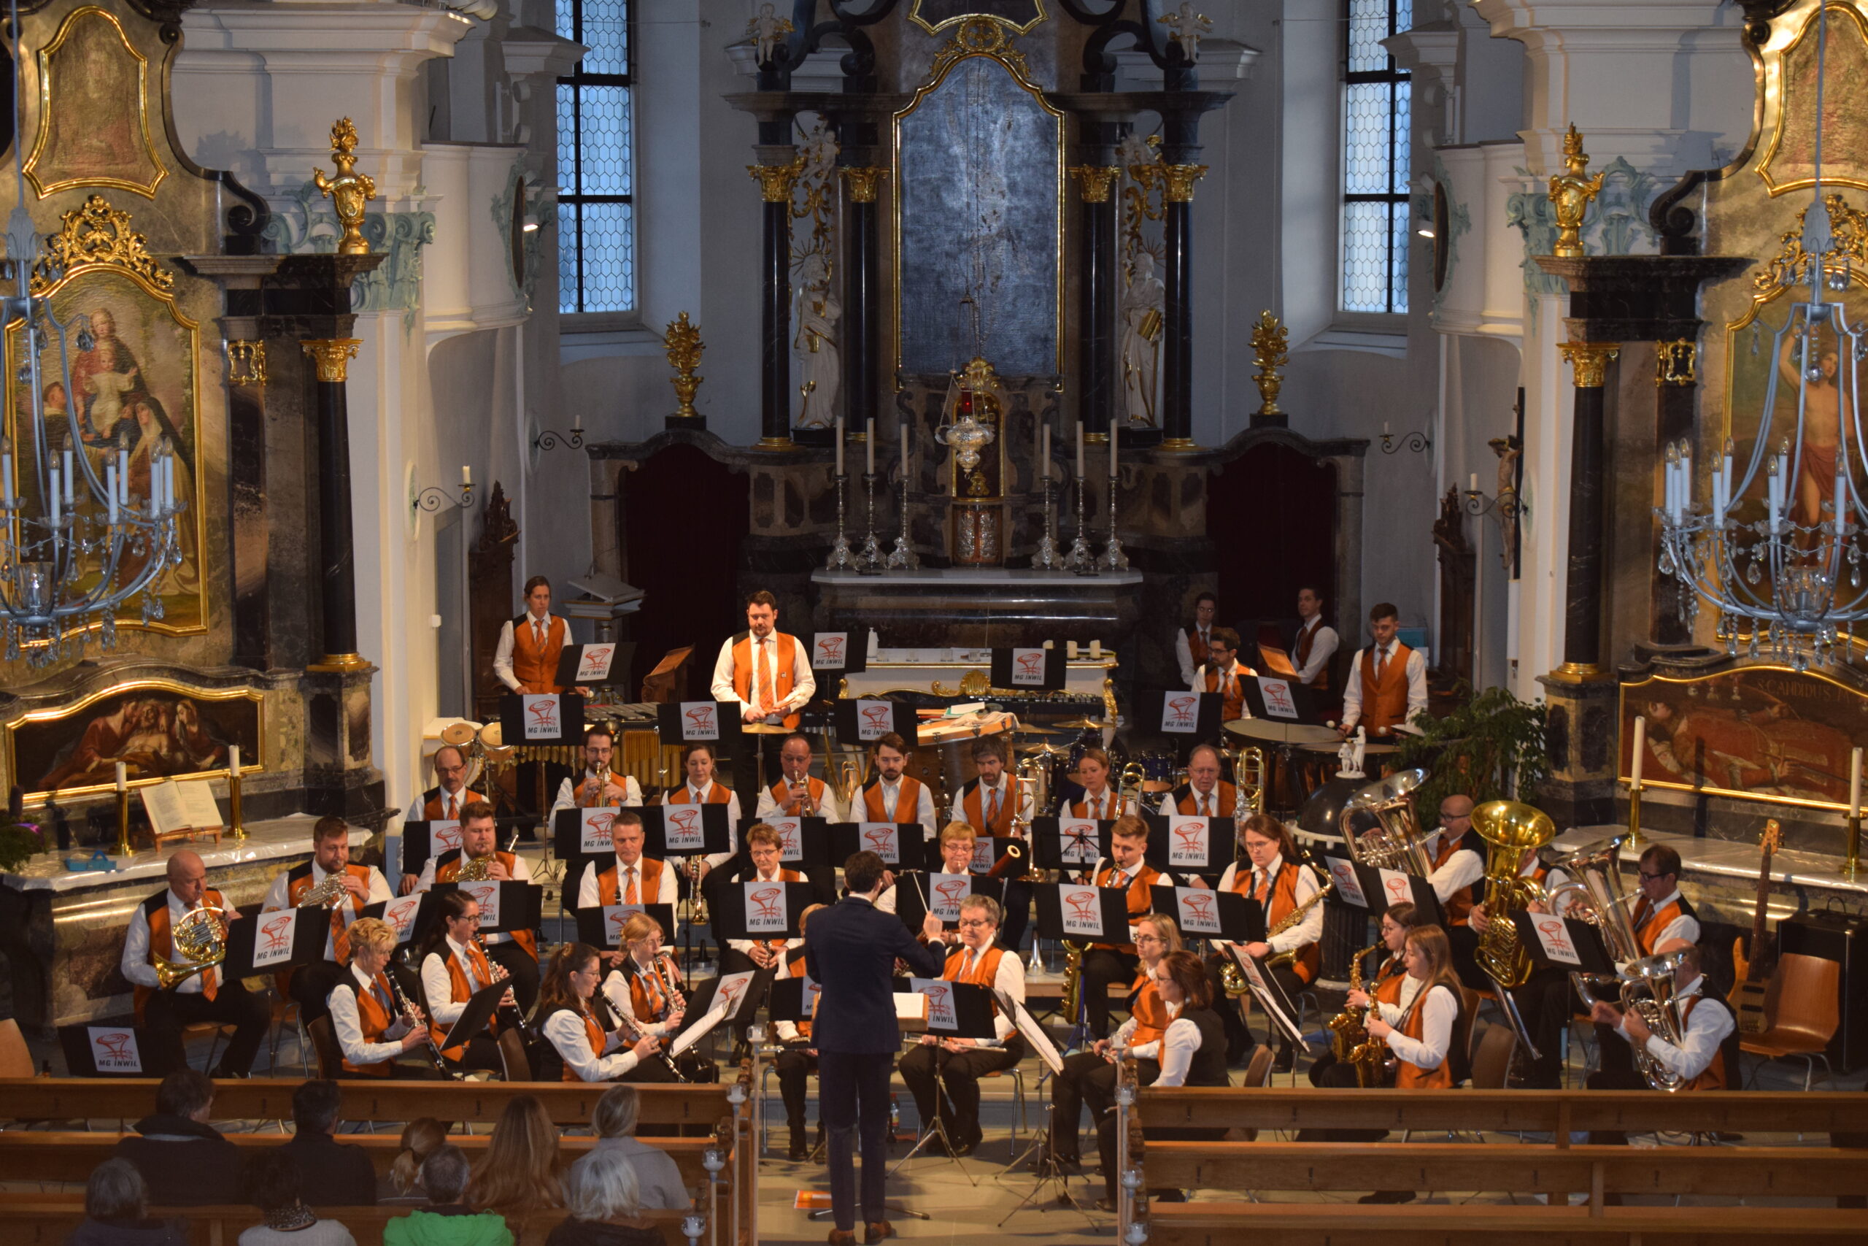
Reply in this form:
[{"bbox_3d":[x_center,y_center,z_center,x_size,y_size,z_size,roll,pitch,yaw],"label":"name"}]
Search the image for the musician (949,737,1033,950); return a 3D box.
[{"bbox_3d":[0.358,1.344,20.090,0.560,1.330,0.850,0,7,-2],"label":"musician"}]

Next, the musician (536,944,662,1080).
[{"bbox_3d":[-1.521,2.168,16.652,0.760,1.270,0.500,2,7,15],"label":"musician"}]

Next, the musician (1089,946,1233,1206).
[{"bbox_3d":[1.090,2.172,16.703,0.700,1.250,0.480,2,7,12],"label":"musician"}]

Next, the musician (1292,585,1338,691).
[{"bbox_3d":[2.818,0.467,25.966,0.650,1.350,0.480,-6,10,-41],"label":"musician"}]

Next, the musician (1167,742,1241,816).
[{"bbox_3d":[1.493,1.315,19.433,0.490,1.220,0.760,1,8,8],"label":"musician"}]

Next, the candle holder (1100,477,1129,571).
[{"bbox_3d":[1.376,-0.753,26.423,0.200,0.724,0.200,0,7,1],"label":"candle holder"}]

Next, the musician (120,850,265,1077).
[{"bbox_3d":[-3.862,1.918,18.018,0.580,1.310,0.720,-3,8,-25],"label":"musician"}]

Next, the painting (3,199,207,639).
[{"bbox_3d":[-4.538,-1.118,19.100,1.120,2.380,0.130,-6,9,-40],"label":"painting"}]

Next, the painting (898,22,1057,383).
[{"bbox_3d":[0.353,-3.271,27.104,1.300,2.732,0.140,0,7,1],"label":"painting"}]

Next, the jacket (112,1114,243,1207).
[{"bbox_3d":[-2.933,2.239,13.541,0.530,0.680,0.380,0,7,2],"label":"jacket"}]

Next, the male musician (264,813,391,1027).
[{"bbox_3d":[-3.199,1.730,18.563,0.680,1.350,0.820,-3,8,-25],"label":"male musician"}]

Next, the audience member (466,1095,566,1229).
[{"bbox_3d":[-1.691,2.495,14.058,0.460,1.270,0.750,0,7,1],"label":"audience member"}]

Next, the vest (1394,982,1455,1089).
[{"bbox_3d":[2.465,2.066,17.400,0.260,0.530,0.360,-2,7,-18],"label":"vest"}]

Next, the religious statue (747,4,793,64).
[{"bbox_3d":[-1.267,-4.554,26.942,0.380,0.490,0.280,0,7,-3],"label":"religious statue"}]

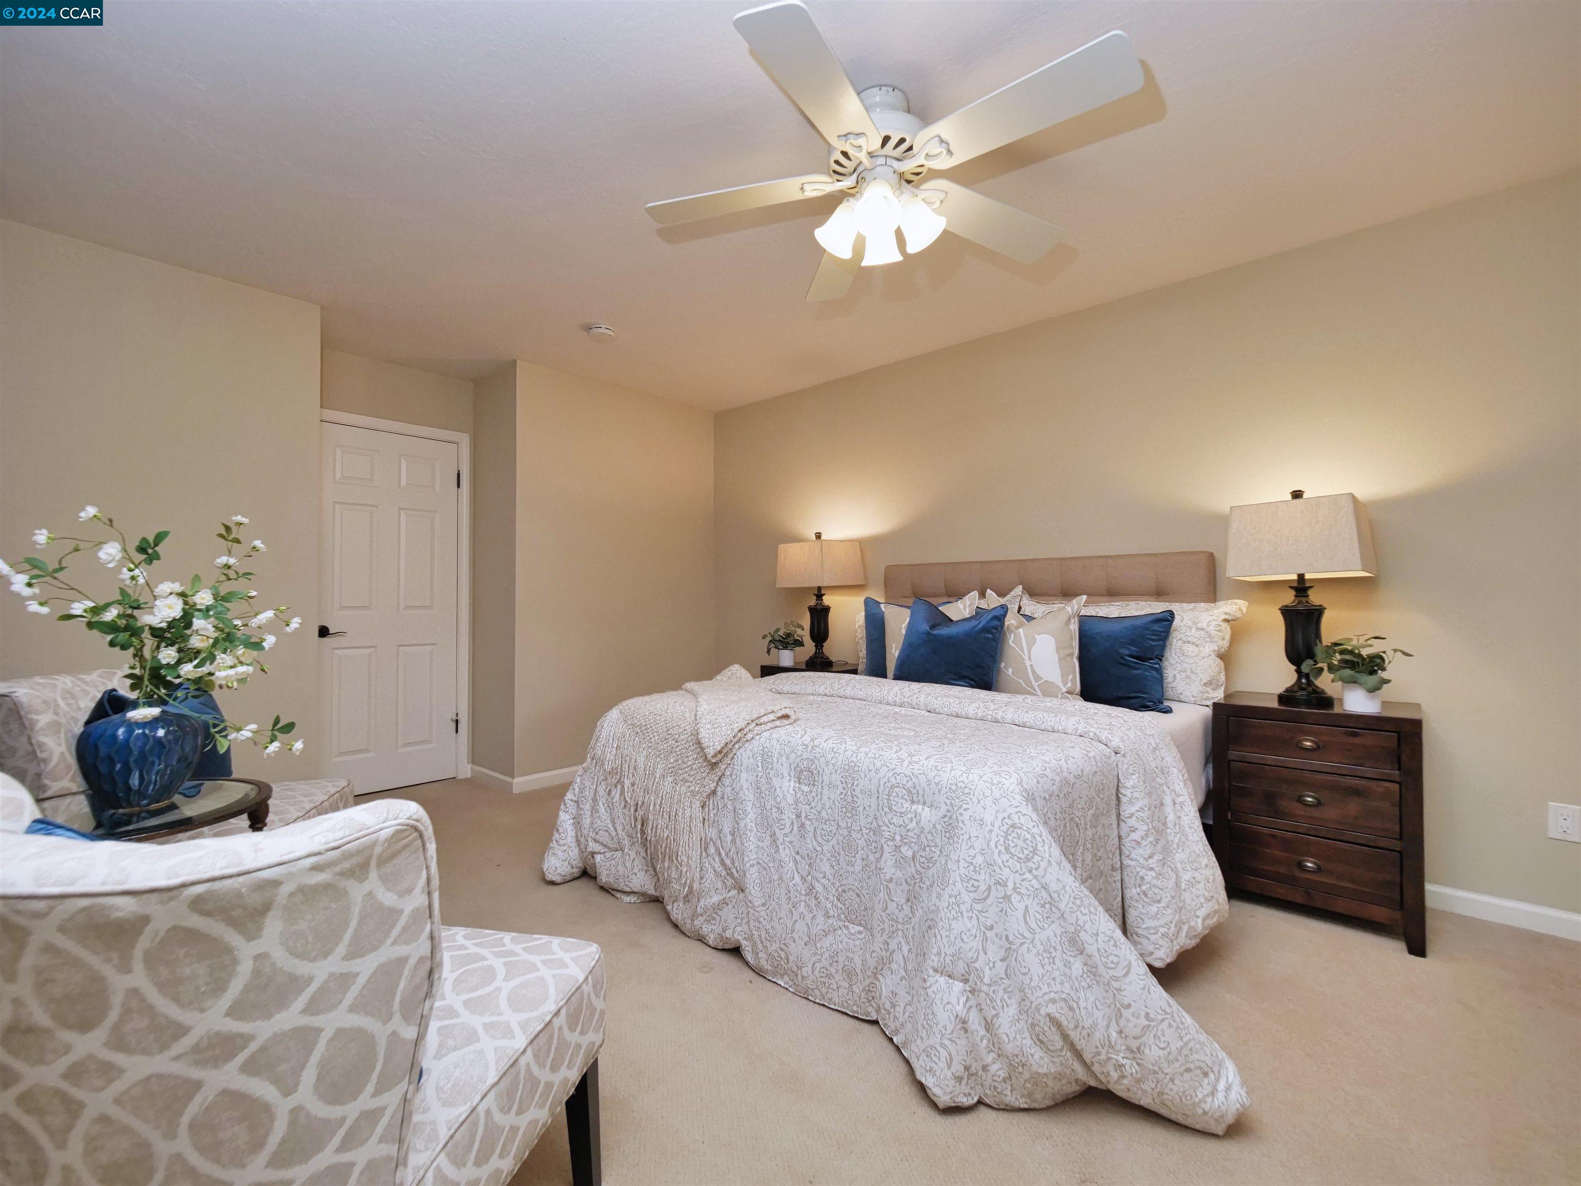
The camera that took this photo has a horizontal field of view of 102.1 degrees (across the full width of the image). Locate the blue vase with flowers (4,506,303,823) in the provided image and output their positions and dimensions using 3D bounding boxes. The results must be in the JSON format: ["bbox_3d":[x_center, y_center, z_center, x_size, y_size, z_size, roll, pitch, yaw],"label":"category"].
[{"bbox_3d":[-1.429,0.143,1.472,0.400,0.673,0.470,0,-1,41],"label":"blue vase with flowers"}]

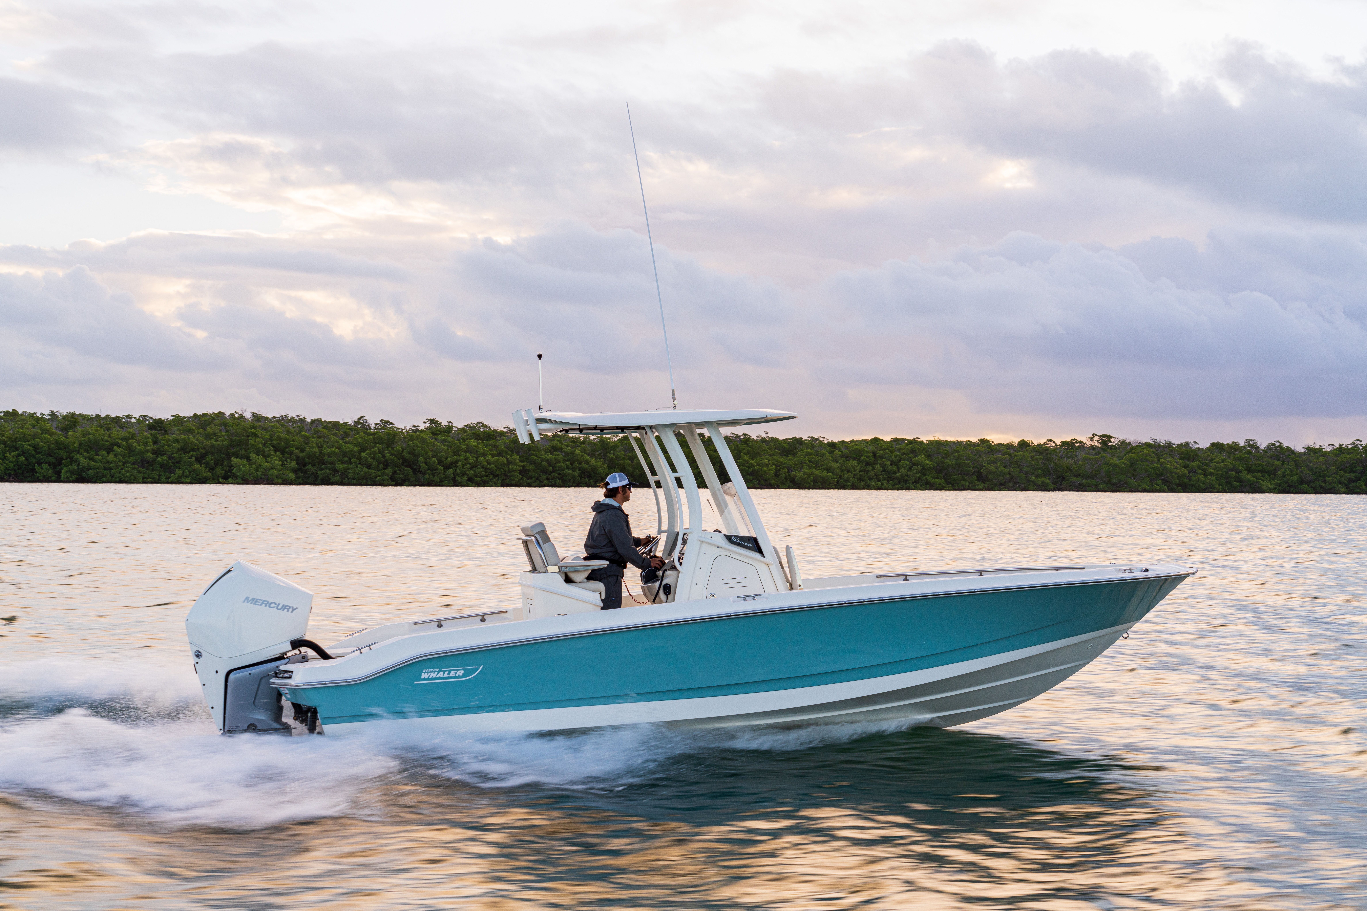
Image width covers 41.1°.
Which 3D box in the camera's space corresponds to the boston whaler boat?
[{"bbox_3d":[0.270,1.090,14.550,8.150,2.930,2.600,-3,0,-11],"label":"boston whaler boat"}]

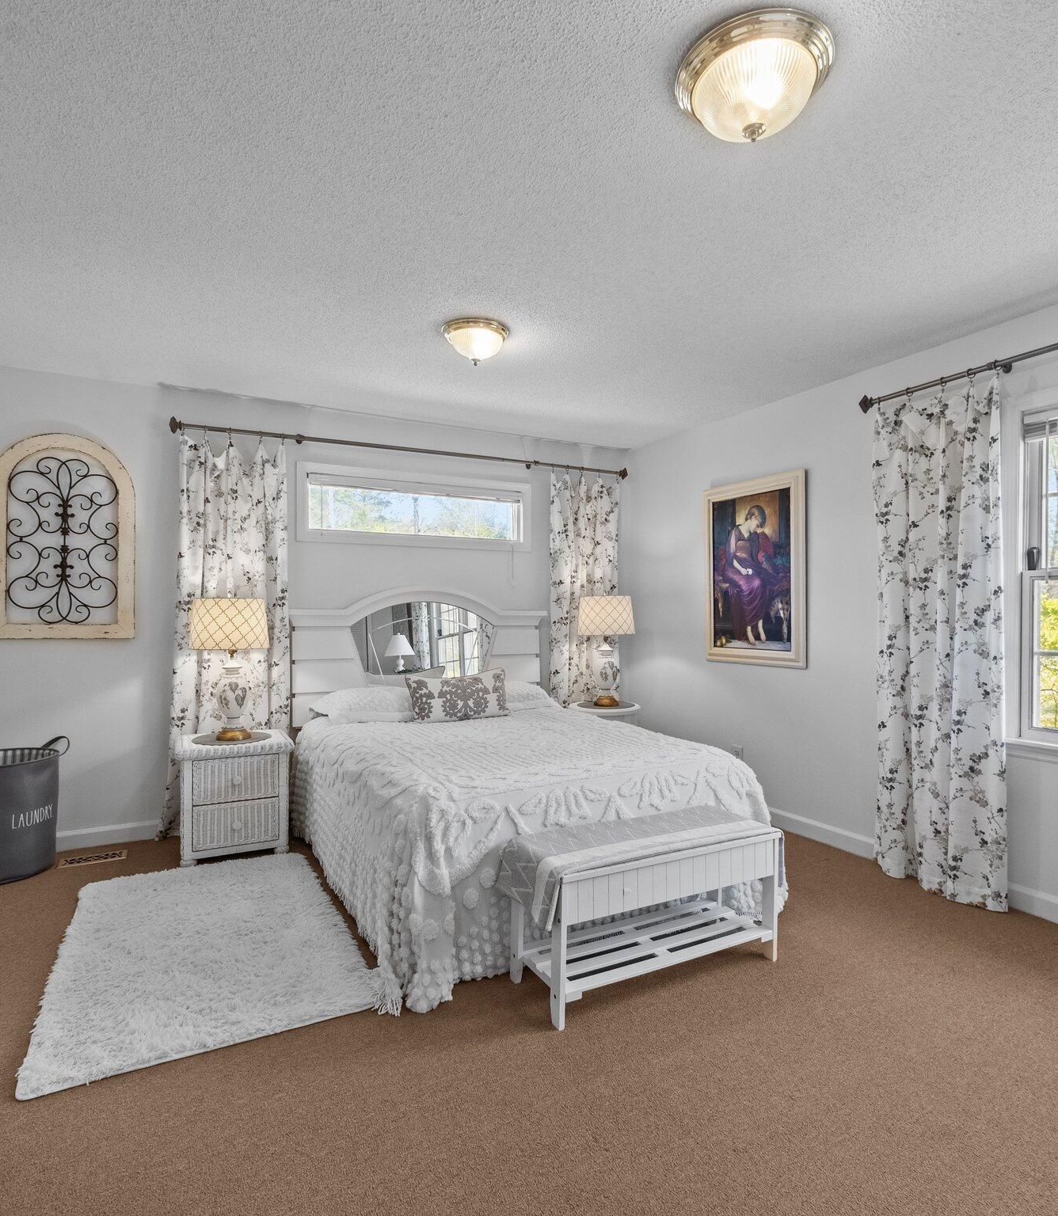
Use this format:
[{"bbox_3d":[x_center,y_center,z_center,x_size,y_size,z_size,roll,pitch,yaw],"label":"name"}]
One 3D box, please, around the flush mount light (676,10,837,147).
[{"bbox_3d":[0.504,-1.125,1.476,0.340,0.150,0.340,0,0,0],"label":"flush mount light"}]

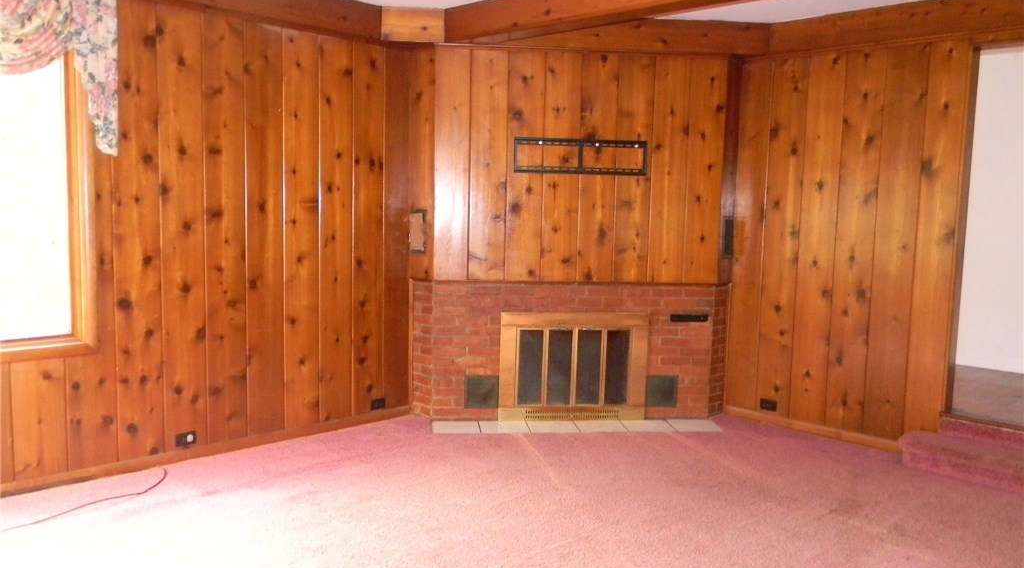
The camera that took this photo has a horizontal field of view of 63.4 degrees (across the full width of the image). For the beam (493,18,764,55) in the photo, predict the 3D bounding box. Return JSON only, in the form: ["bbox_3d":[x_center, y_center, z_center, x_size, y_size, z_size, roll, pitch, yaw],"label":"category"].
[{"bbox_3d":[0.766,-1.565,5.191,1.706,0.186,0.060,1,6,-5],"label":"beam"}]

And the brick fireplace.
[{"bbox_3d":[0.412,0.434,5.539,2.110,0.898,0.220,1,6,-5],"label":"brick fireplace"}]

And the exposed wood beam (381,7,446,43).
[{"bbox_3d":[-0.605,-1.579,5.062,0.386,0.196,0.060,1,6,-5],"label":"exposed wood beam"}]

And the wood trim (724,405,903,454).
[{"bbox_3d":[1.893,0.917,5.283,0.033,0.060,1.165,-4,8,-44],"label":"wood trim"}]

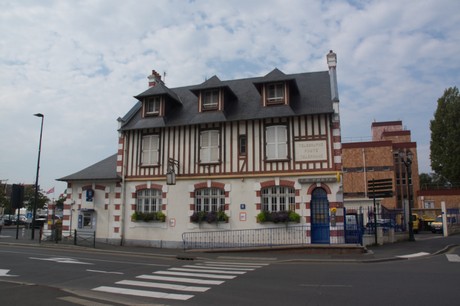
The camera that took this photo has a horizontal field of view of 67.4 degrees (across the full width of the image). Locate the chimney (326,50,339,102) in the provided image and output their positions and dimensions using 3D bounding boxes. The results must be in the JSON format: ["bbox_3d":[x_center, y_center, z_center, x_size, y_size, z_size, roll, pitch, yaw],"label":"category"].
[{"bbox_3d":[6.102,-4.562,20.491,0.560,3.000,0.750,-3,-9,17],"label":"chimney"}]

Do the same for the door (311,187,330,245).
[{"bbox_3d":[4.672,3.263,17.784,0.950,2.850,0.150,-3,-9,17],"label":"door"}]

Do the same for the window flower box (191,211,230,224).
[{"bbox_3d":[-1.117,3.589,19.254,2.220,0.670,0.420,-3,-9,17],"label":"window flower box"}]

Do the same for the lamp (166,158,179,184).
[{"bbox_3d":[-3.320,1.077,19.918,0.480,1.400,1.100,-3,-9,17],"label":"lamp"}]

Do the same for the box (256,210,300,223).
[{"bbox_3d":[2.550,3.347,18.127,2.280,0.620,0.420,-3,-9,17],"label":"box"}]

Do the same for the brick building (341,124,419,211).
[{"bbox_3d":[18.834,2.711,45.159,9.000,12.700,9.000,-3,-9,17],"label":"brick building"}]

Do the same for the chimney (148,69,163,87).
[{"bbox_3d":[-5.639,-5.421,26.299,0.580,1.400,1.050,-3,-9,17],"label":"chimney"}]

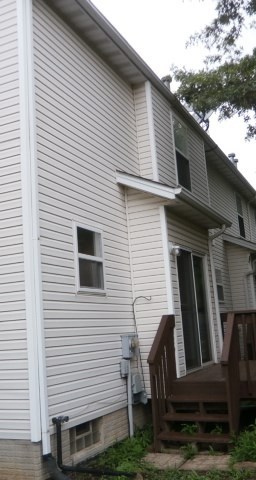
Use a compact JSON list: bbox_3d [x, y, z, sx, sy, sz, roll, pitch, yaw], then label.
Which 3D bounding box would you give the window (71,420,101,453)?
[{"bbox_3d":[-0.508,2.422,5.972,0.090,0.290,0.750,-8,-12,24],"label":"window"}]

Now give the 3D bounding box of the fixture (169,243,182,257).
[{"bbox_3d":[0.763,0.149,7.612,0.180,0.210,0.130,-8,-12,24],"label":"fixture"}]

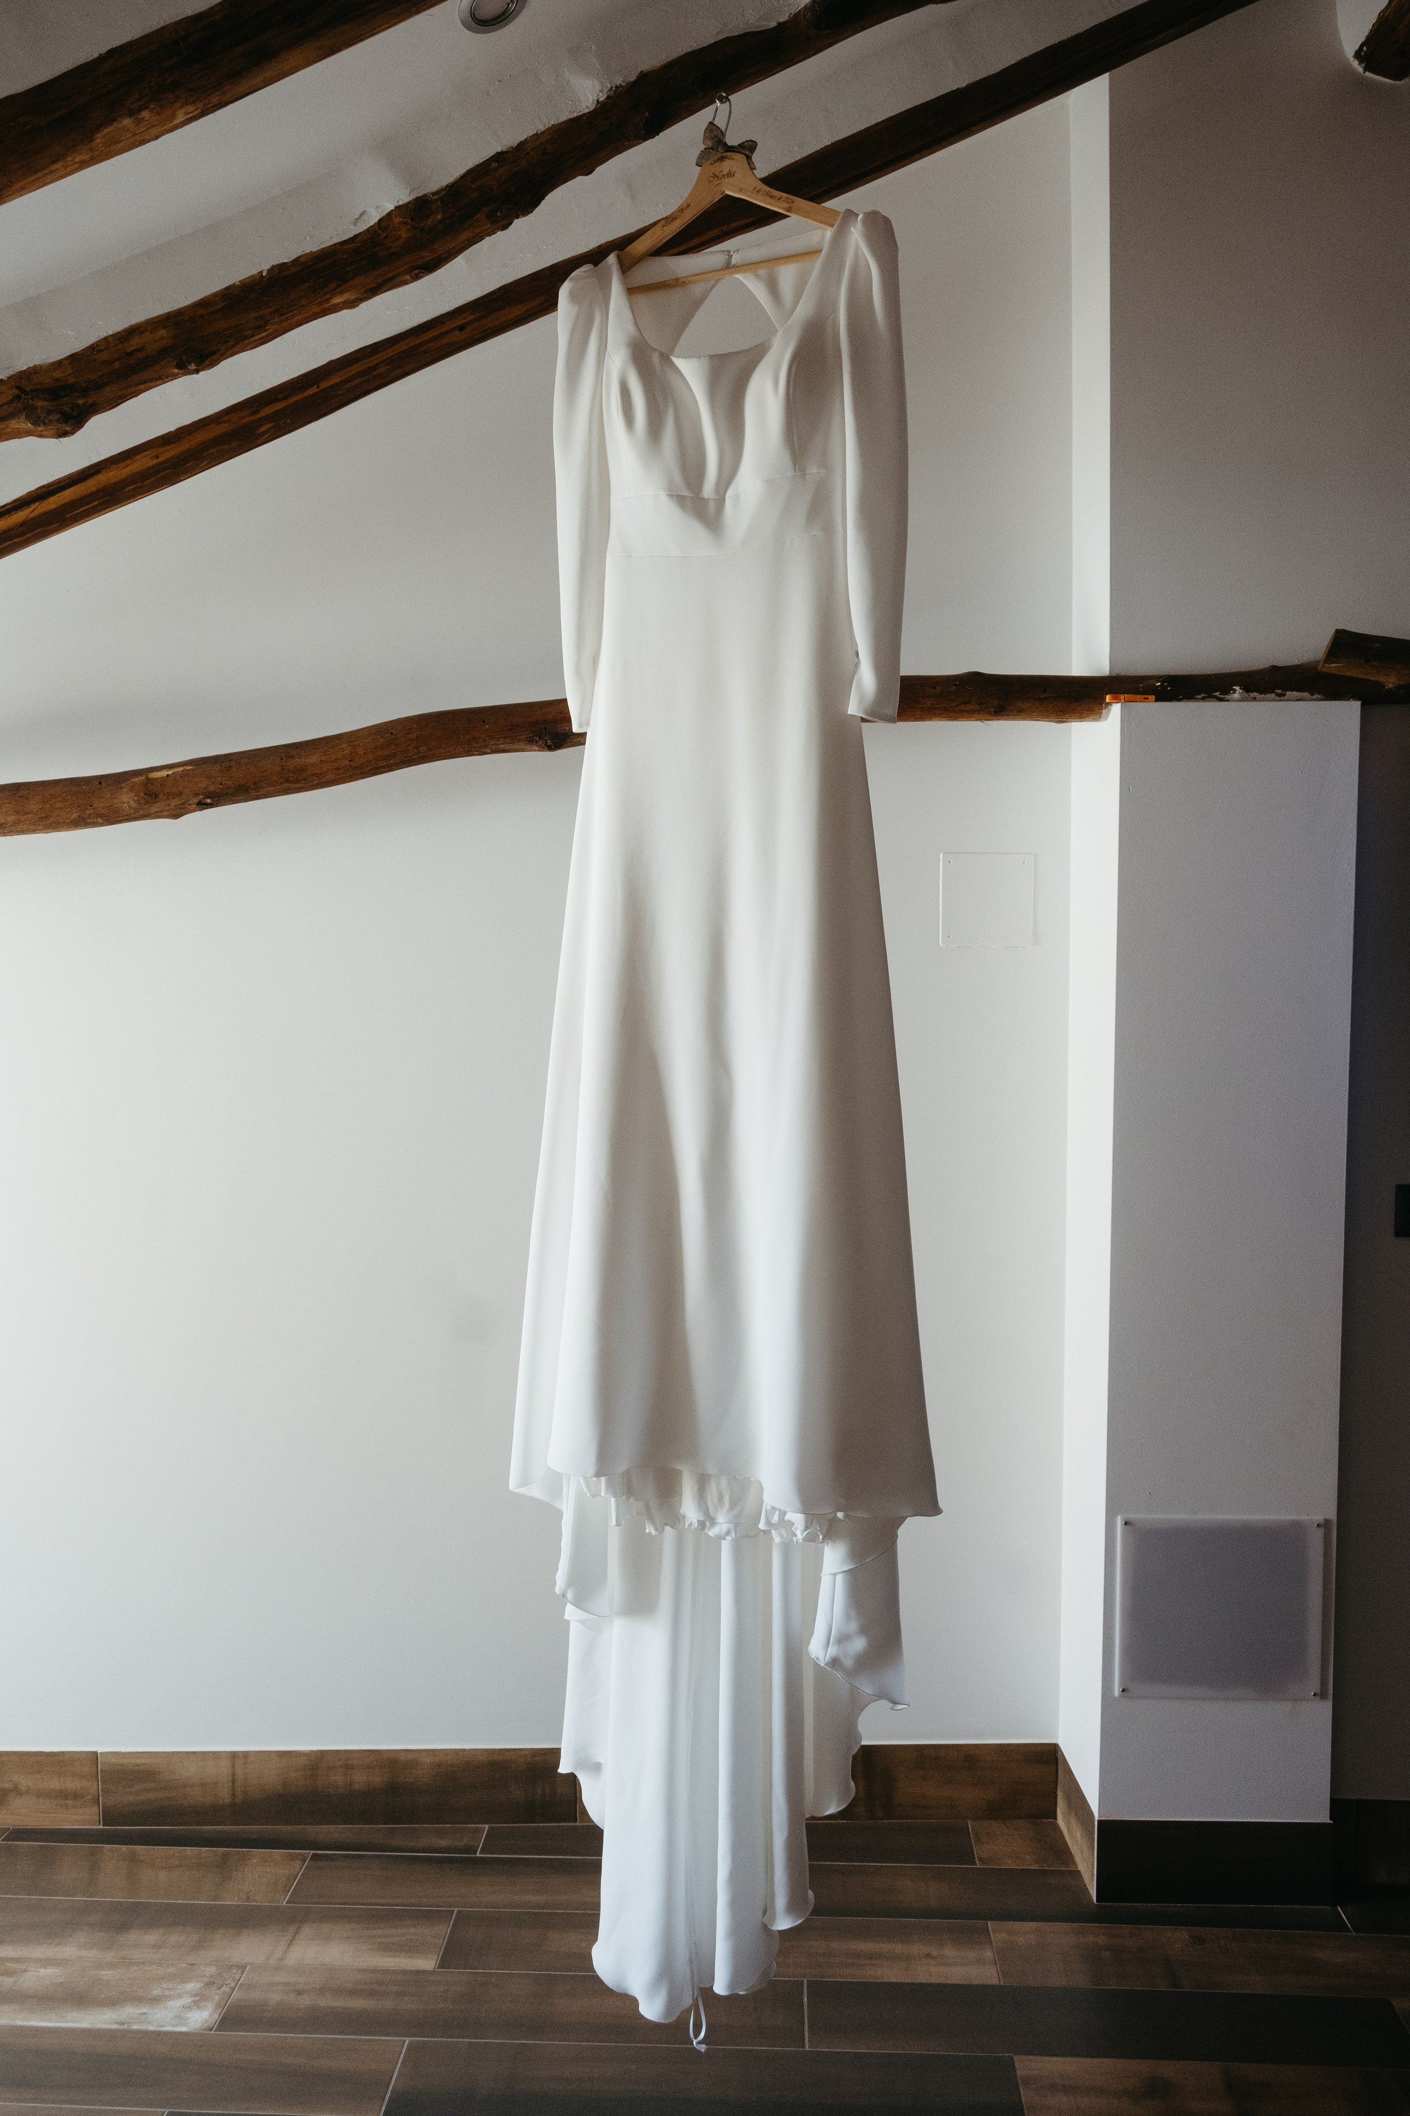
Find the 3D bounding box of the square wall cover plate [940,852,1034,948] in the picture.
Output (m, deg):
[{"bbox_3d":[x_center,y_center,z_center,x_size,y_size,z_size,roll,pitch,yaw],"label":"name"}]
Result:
[{"bbox_3d":[0.436,-0.243,2.171,0.145,0.143,0.012,-1,4,0],"label":"square wall cover plate"}]

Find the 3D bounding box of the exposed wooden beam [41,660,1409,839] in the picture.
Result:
[{"bbox_3d":[0.005,-0.460,1.960,1.986,0.122,0.095,-5,4,-1],"label":"exposed wooden beam"}]

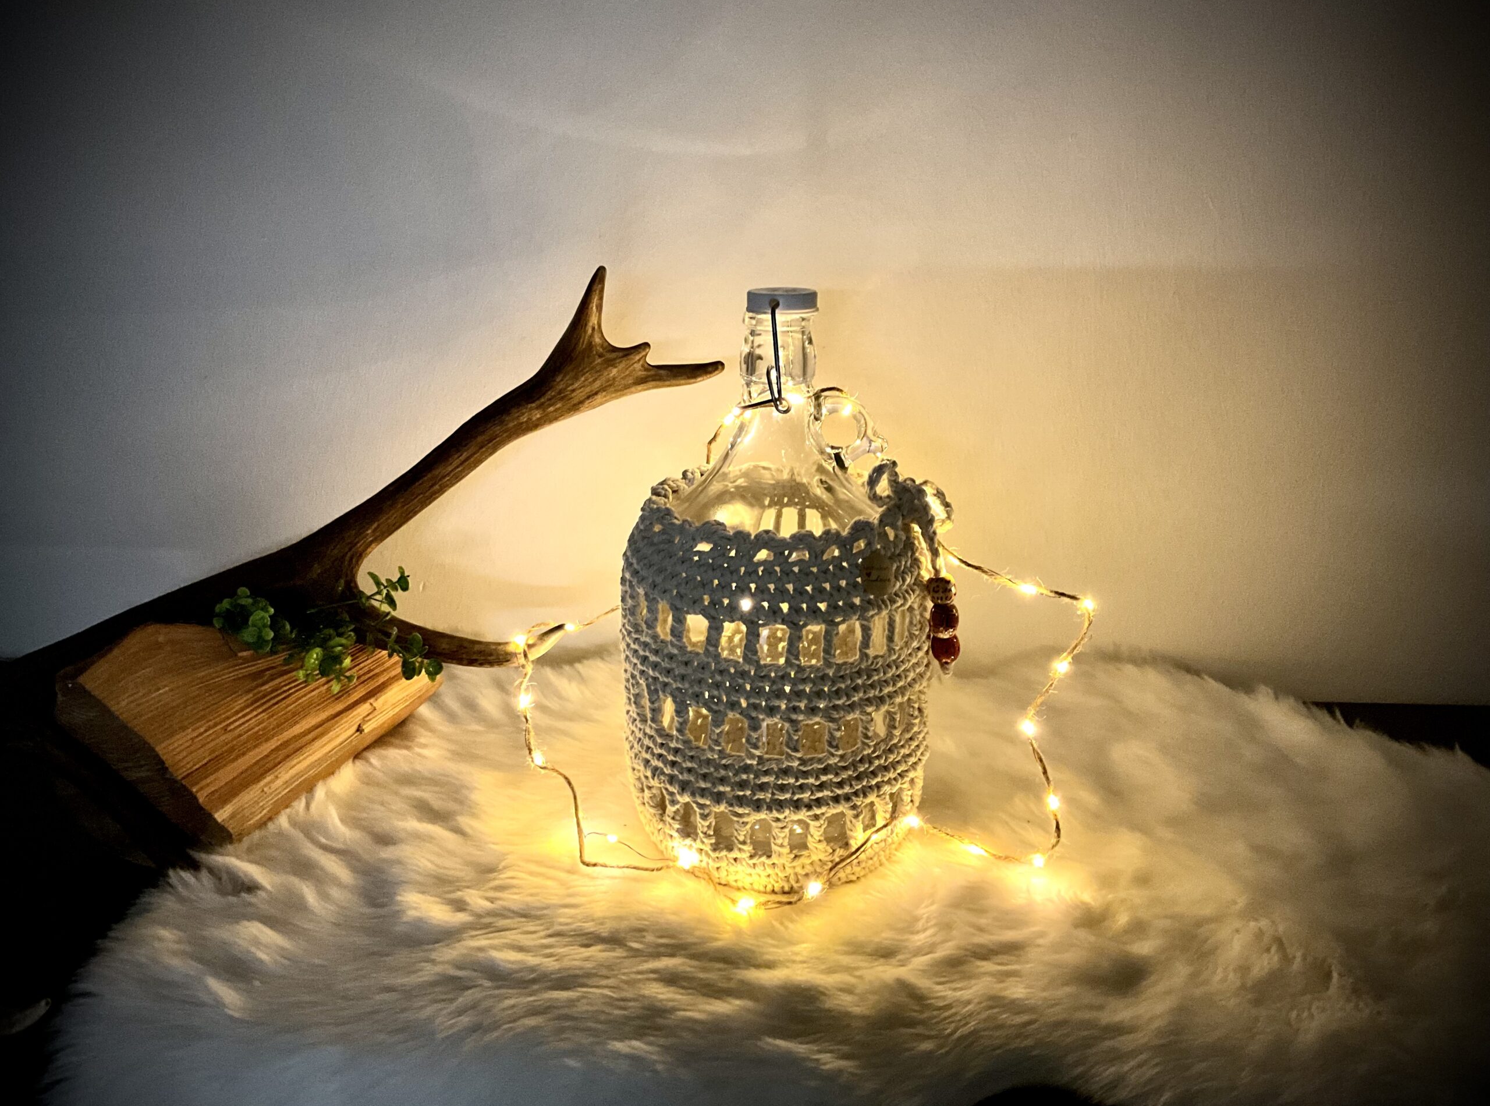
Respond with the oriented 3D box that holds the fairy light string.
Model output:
[{"bbox_3d":[0.022,0.040,0.795,0.380,0.280,0.230,0,17,0],"label":"fairy light string"}]

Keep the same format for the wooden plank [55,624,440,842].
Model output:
[{"bbox_3d":[-0.367,0.117,0.920,0.260,0.060,0.225,13,22,36],"label":"wooden plank"}]

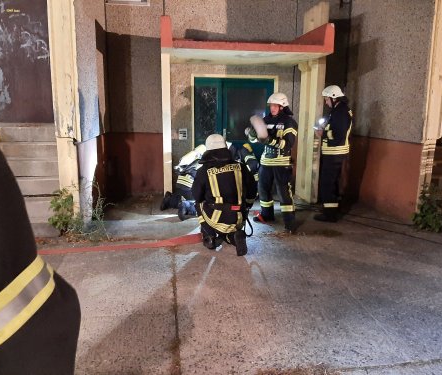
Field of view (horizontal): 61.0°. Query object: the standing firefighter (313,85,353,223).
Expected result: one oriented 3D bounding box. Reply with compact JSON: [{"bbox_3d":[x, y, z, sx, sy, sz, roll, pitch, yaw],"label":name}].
[{"bbox_3d":[1.597,-0.459,5.332,0.520,1.880,0.550,4,11,17],"label":"standing firefighter"}]

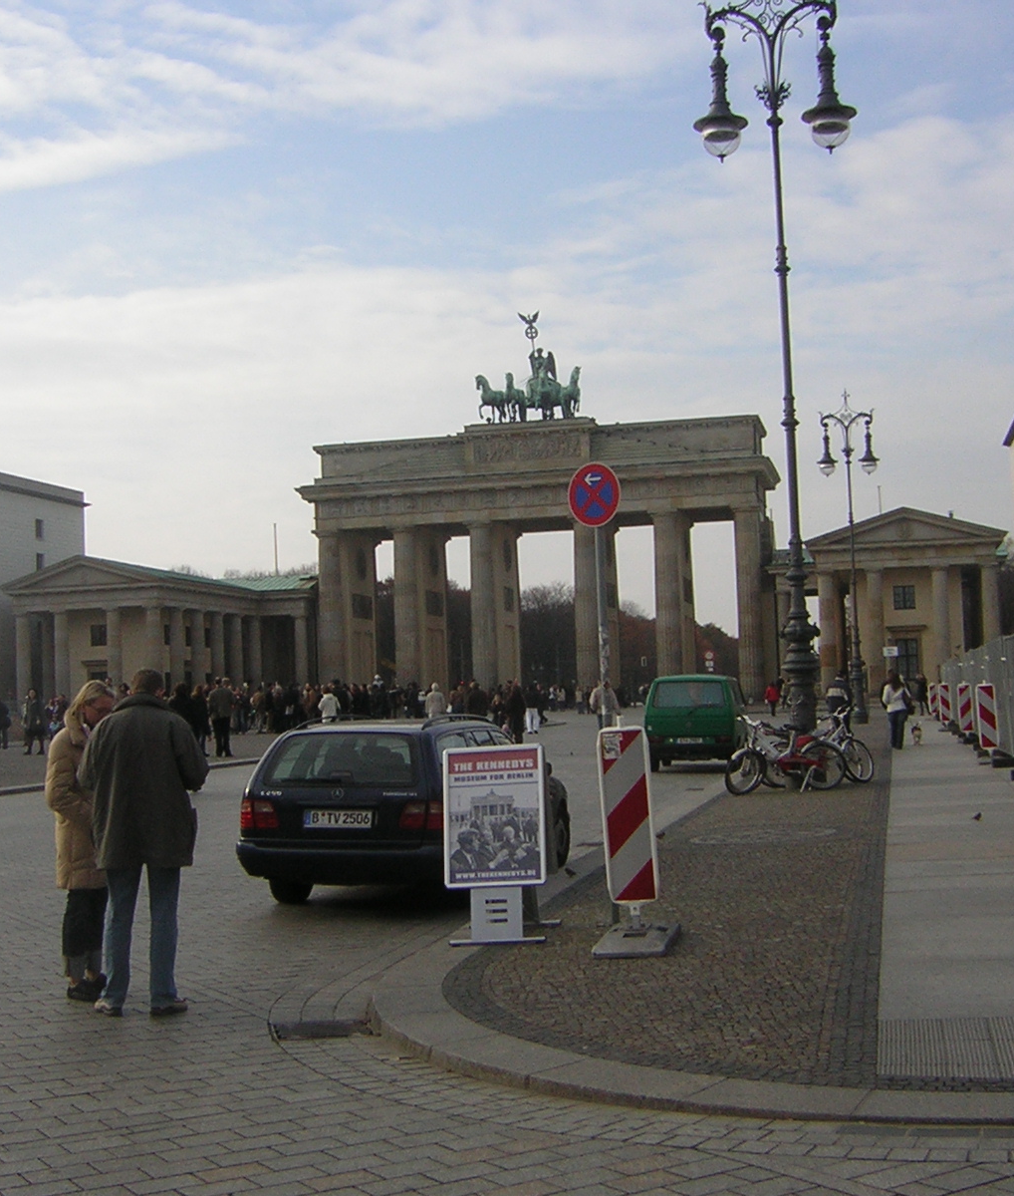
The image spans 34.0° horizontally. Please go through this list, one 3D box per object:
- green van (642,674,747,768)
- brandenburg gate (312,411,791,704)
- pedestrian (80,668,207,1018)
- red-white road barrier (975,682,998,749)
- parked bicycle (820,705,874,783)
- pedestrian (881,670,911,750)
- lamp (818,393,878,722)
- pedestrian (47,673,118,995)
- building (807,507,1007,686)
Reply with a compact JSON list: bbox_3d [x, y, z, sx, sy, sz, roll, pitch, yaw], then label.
[{"bbox_3d":[4.252,2.666,36.017,1.850,1.950,4.500,-3,-4,13],"label":"green van"},{"bbox_3d":[2.676,-1.891,119.520,33.400,20.500,11.500,-3,-4,13],"label":"brandenburg gate"},{"bbox_3d":[-1.894,1.274,8.650,0.630,1.780,0.460,-1,-3,-12],"label":"pedestrian"},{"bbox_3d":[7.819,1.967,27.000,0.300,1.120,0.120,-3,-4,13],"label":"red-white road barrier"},{"bbox_3d":[4.837,2.298,25.600,1.720,1.150,0.620,0,-4,-27],"label":"parked bicycle"},{"bbox_3d":[8.216,2.366,35.000,0.560,1.680,0.380,-3,-4,13],"label":"pedestrian"},{"bbox_3d":[13.237,-1.574,63.500,2.250,12.700,0.800,-3,-4,13],"label":"lamp"},{"bbox_3d":[-2.242,1.311,8.950,0.480,1.720,0.480,-1,-3,-12],"label":"pedestrian"},{"bbox_3d":[24.362,0.906,100.970,10.870,11.200,20.000,-3,-4,13],"label":"building"}]

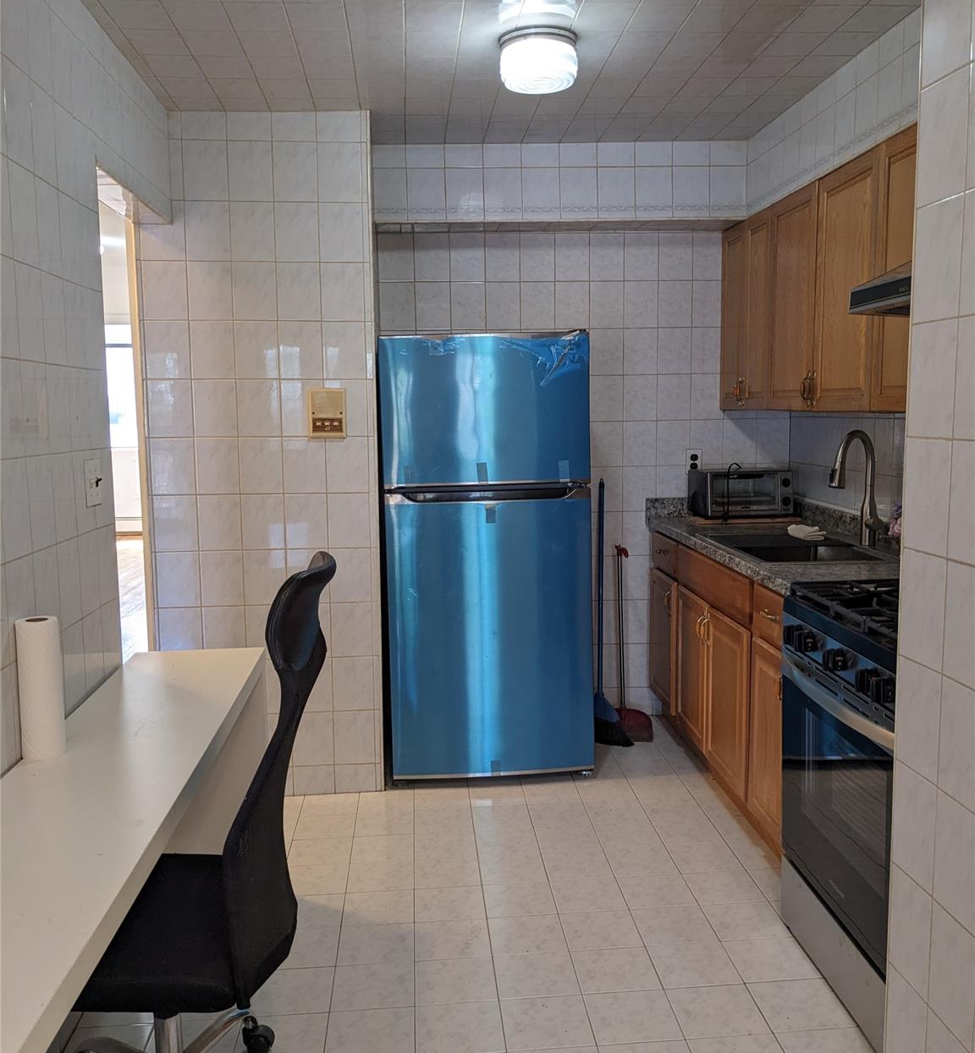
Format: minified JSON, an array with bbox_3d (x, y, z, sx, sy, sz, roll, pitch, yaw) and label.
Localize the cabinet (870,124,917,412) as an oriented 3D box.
[{"bbox_3d":[1.281,-0.695,2.803,0.315,0.750,0.295,-2,7,-4],"label":"cabinet"}]

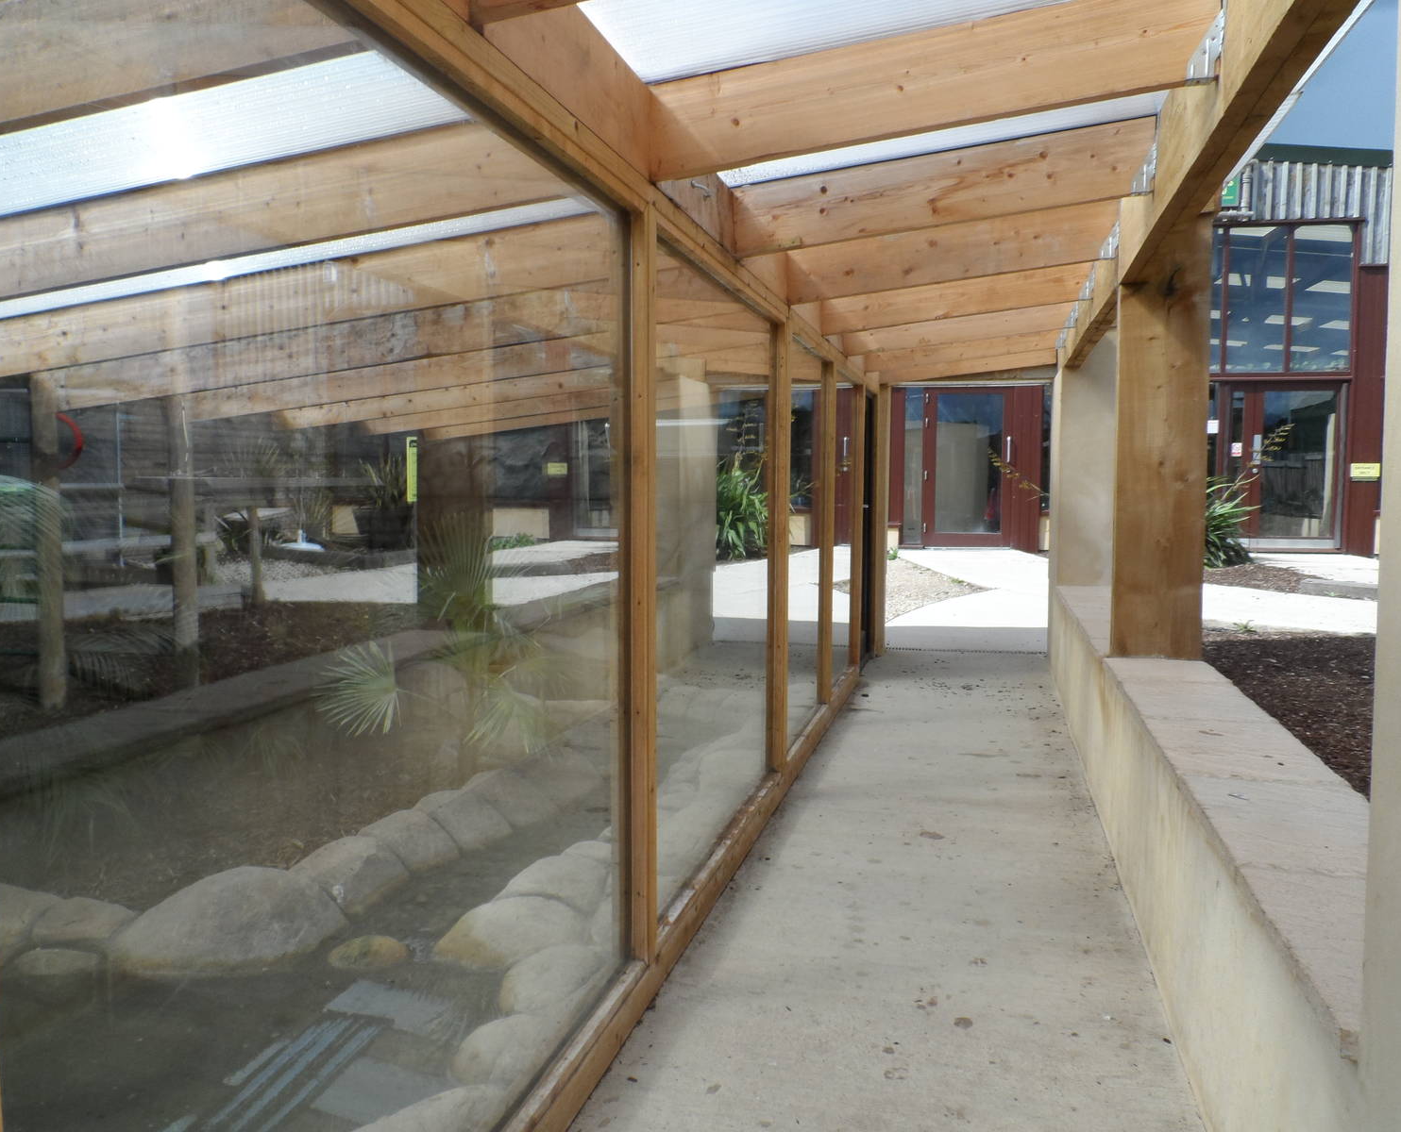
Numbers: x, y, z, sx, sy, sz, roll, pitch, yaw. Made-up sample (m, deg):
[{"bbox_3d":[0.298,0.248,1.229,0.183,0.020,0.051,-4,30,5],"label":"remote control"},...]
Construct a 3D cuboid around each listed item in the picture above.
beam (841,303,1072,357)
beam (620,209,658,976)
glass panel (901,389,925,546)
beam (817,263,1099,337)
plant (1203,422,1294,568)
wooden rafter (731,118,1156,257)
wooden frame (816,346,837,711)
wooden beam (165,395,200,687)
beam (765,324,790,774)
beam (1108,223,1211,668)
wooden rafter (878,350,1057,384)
[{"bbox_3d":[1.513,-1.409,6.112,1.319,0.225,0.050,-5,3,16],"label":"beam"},{"bbox_3d":[-0.160,0.069,2.752,0.085,1.960,0.085,1,5,15],"label":"beam"},{"bbox_3d":[2.786,-1.297,13.700,0.274,2.014,0.030,1,4,6],"label":"glass panel"},{"bbox_3d":[1.165,-1.300,4.925,1.277,0.222,0.049,-7,2,16],"label":"beam"},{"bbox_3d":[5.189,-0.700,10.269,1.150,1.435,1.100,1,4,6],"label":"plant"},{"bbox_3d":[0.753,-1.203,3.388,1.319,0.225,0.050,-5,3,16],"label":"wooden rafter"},{"bbox_3d":[0.679,-0.173,5.640,0.082,1.825,0.070,1,4,15],"label":"wooden frame"},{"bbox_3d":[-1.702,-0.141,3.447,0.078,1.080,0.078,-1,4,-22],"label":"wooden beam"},{"bbox_3d":[0.332,-0.057,4.516,0.084,1.925,0.089,1,5,15],"label":"beam"},{"bbox_3d":[1.878,-0.512,4.272,0.328,1.750,0.164,1,5,15],"label":"beam"},{"bbox_3d":[2.016,-1.546,7.915,1.319,0.225,0.050,-5,3,16],"label":"wooden rafter"}]

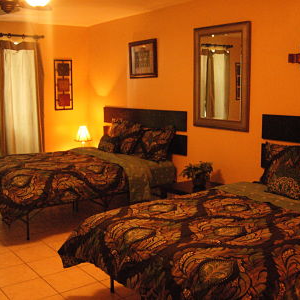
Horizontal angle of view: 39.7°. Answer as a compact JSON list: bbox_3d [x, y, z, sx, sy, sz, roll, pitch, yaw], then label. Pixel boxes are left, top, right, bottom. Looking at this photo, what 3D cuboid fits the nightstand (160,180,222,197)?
[{"bbox_3d":[0.476,0.625,4.528,0.472,0.435,0.525,-6,10,-36],"label":"nightstand"}]

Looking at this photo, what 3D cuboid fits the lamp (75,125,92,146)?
[{"bbox_3d":[-1.014,-0.102,6.355,0.285,0.502,0.285,-6,10,-36],"label":"lamp"}]

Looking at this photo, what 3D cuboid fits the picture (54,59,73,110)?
[{"bbox_3d":[-1.328,-0.995,6.447,0.281,0.776,0.027,-6,10,-36],"label":"picture"}]

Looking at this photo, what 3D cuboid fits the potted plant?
[{"bbox_3d":[0.485,0.277,4.429,0.270,0.282,0.285,-6,10,-36],"label":"potted plant"}]

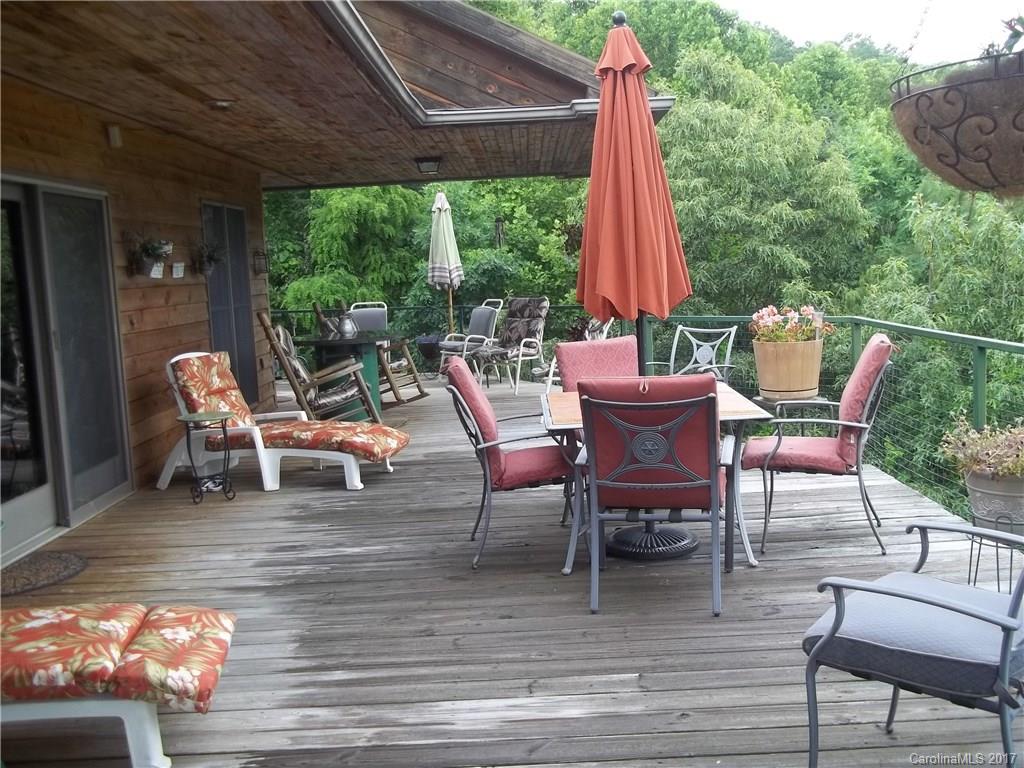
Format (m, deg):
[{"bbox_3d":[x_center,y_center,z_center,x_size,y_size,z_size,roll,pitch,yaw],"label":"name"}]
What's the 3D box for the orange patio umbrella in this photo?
[{"bbox_3d":[0.604,-0.544,4.690,0.560,2.498,0.540,-4,7,1],"label":"orange patio umbrella"}]

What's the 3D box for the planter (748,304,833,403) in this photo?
[{"bbox_3d":[1.918,-0.211,6.524,0.560,0.650,0.540,-2,7,1],"label":"planter"}]

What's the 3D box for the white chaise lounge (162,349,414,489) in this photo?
[{"bbox_3d":[-1.625,0.231,6.752,1.633,0.927,0.671,-1,7,11],"label":"white chaise lounge"}]

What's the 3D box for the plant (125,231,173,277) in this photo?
[{"bbox_3d":[-2.590,-0.933,6.765,0.240,0.310,0.330,-2,7,1],"label":"plant"}]

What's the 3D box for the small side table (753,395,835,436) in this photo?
[{"bbox_3d":[1.935,0.339,6.554,0.520,0.470,0.500,-2,7,1],"label":"small side table"}]

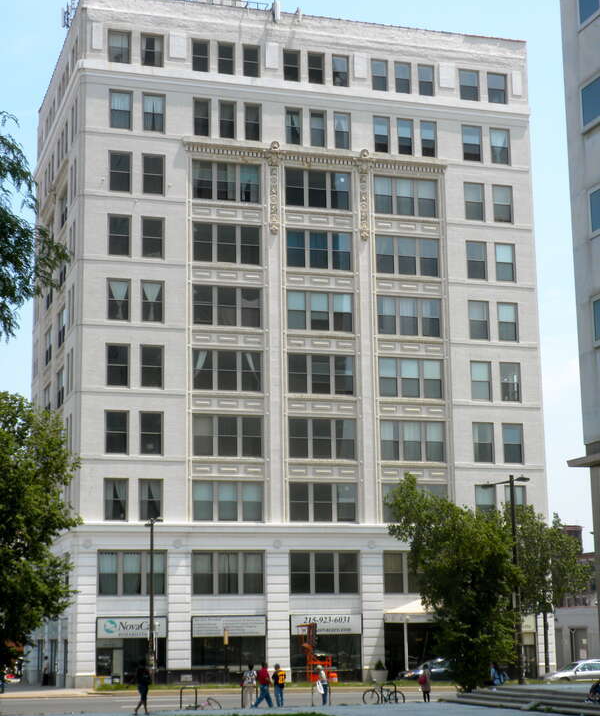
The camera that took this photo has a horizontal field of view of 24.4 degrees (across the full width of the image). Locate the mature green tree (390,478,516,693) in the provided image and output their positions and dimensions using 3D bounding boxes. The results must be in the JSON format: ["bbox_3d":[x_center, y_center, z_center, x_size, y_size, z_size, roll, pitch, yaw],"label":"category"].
[{"bbox_3d":[5.756,8.435,52.004,5.100,8.142,4.947,-1,-11,0],"label":"mature green tree"}]

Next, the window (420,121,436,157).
[{"bbox_3d":[8.008,-13.622,86.294,1.028,2.270,0.220,3,-12,-17],"label":"window"}]

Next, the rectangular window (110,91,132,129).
[{"bbox_3d":[-10.544,-14.645,81.975,1.342,2.406,0.200,3,-11,-17],"label":"rectangular window"}]

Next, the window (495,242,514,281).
[{"bbox_3d":[13.492,-6.241,91.177,1.416,2.549,0.200,3,-12,-17],"label":"window"}]

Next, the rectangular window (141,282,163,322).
[{"bbox_3d":[-8.886,-3.394,83.606,1.370,2.548,0.200,3,-12,-17],"label":"rectangular window"}]

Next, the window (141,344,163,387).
[{"bbox_3d":[-8.461,0.543,79.519,1.388,2.537,0.200,3,-12,-17],"label":"window"}]

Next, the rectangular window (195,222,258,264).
[{"bbox_3d":[-4.592,-7.131,86.782,4.425,2.519,0.200,3,-11,-17],"label":"rectangular window"}]

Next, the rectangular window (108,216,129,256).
[{"bbox_3d":[-10.676,-7.269,82.446,1.328,2.518,0.150,3,-12,-17],"label":"rectangular window"}]

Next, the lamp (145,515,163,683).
[{"bbox_3d":[-7.610,12.653,72.351,0.350,8.699,3.000,3,-11,-17],"label":"lamp"}]

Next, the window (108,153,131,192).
[{"bbox_3d":[-10.731,-11.139,83.221,1.335,2.534,0.150,3,-12,-17],"label":"window"}]

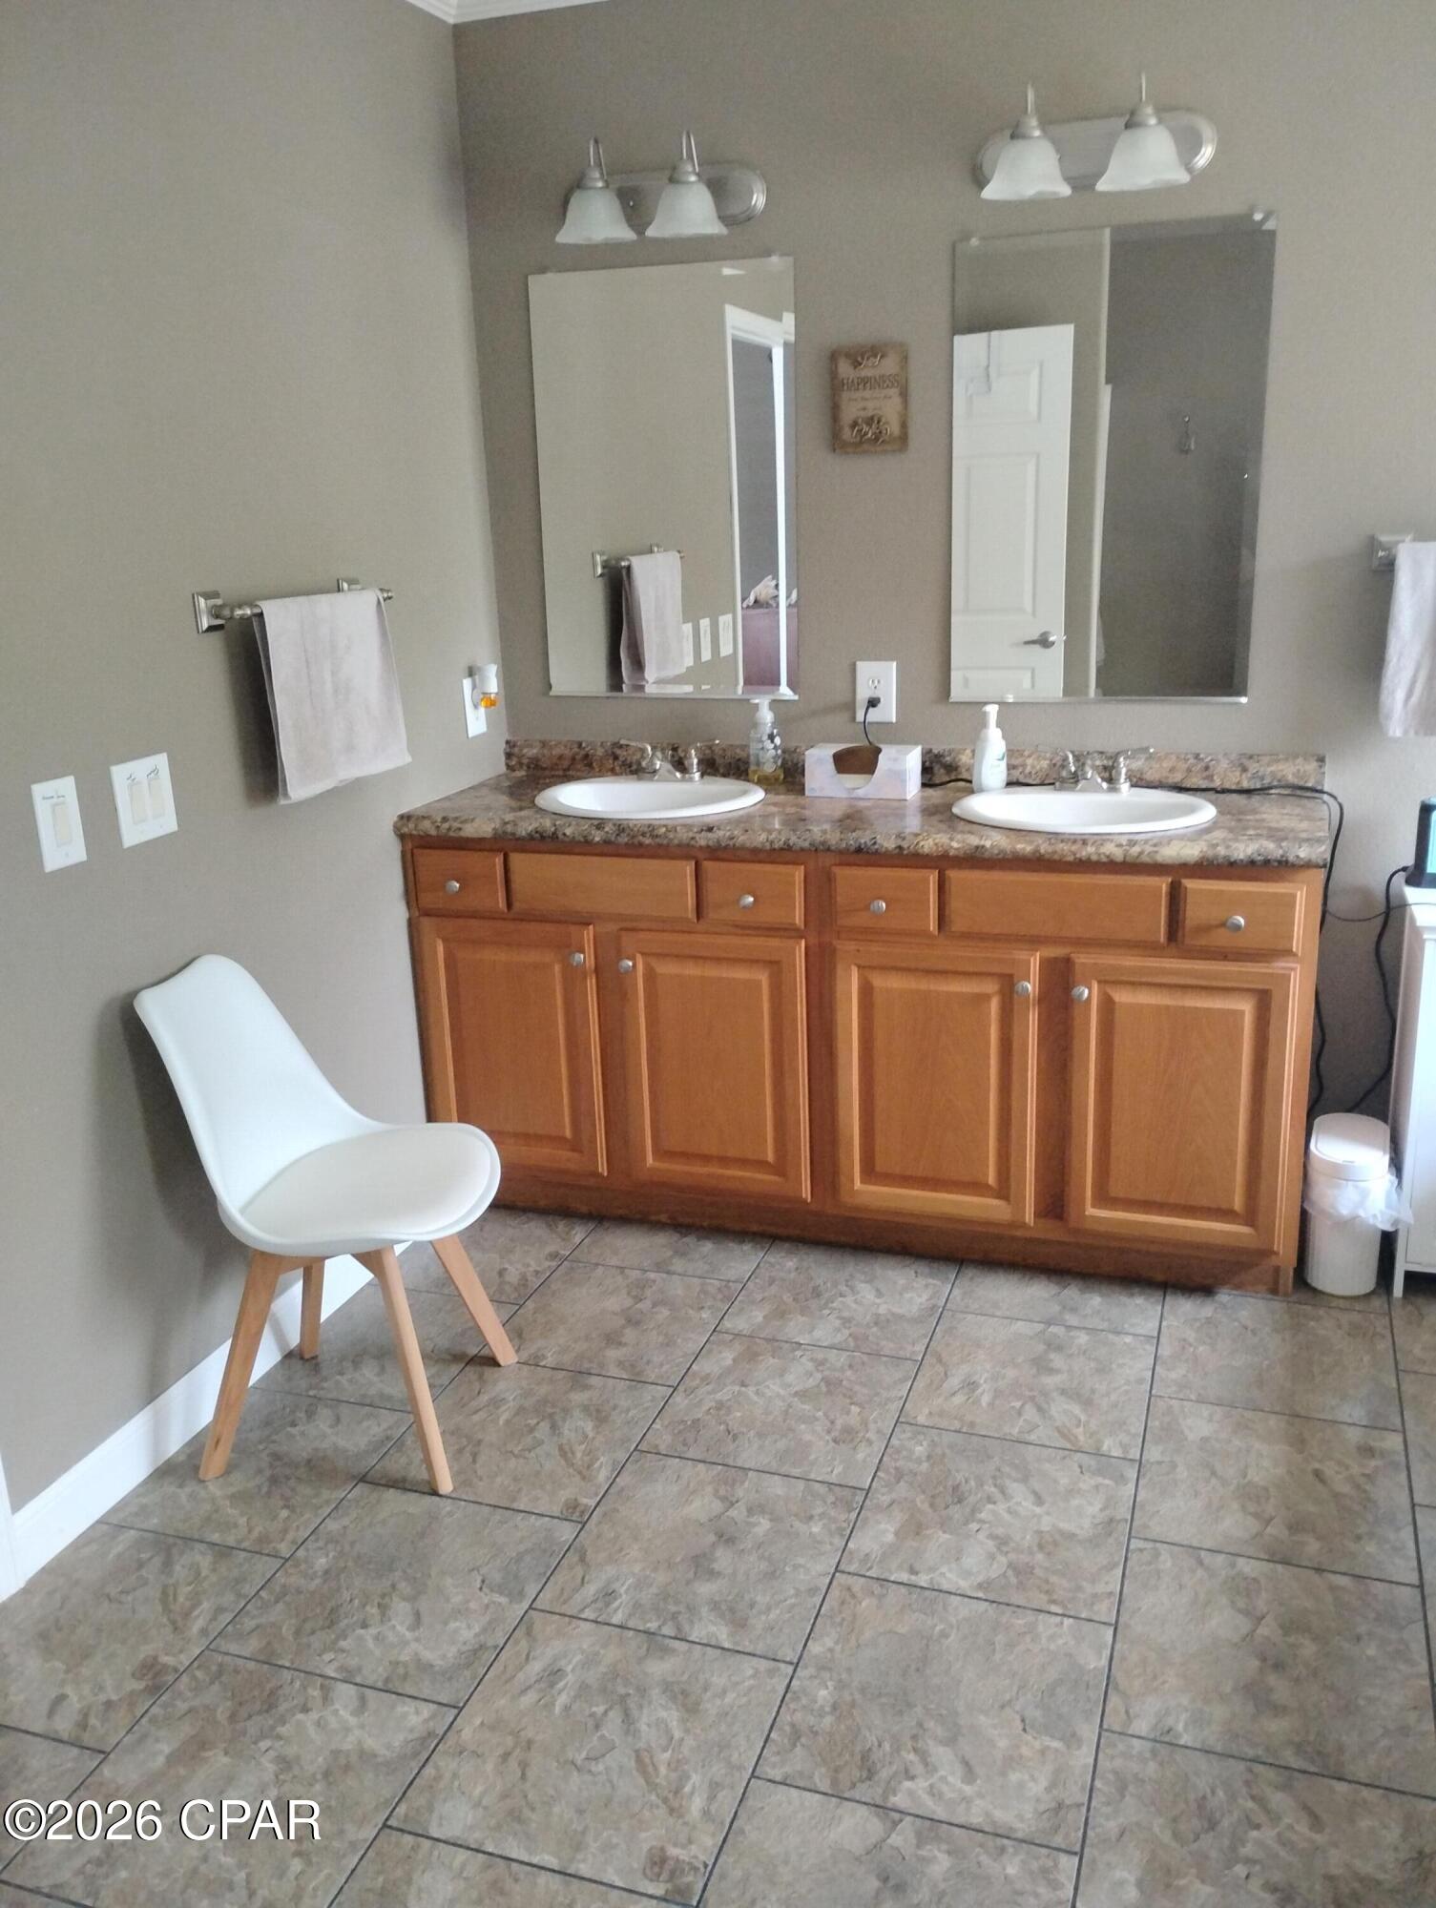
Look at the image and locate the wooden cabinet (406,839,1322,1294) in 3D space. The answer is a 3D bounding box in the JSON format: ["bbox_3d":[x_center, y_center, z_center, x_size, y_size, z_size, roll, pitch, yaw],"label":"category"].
[{"bbox_3d":[0.295,0.140,3.349,1.833,0.855,0.555,3,17,19],"label":"wooden cabinet"}]

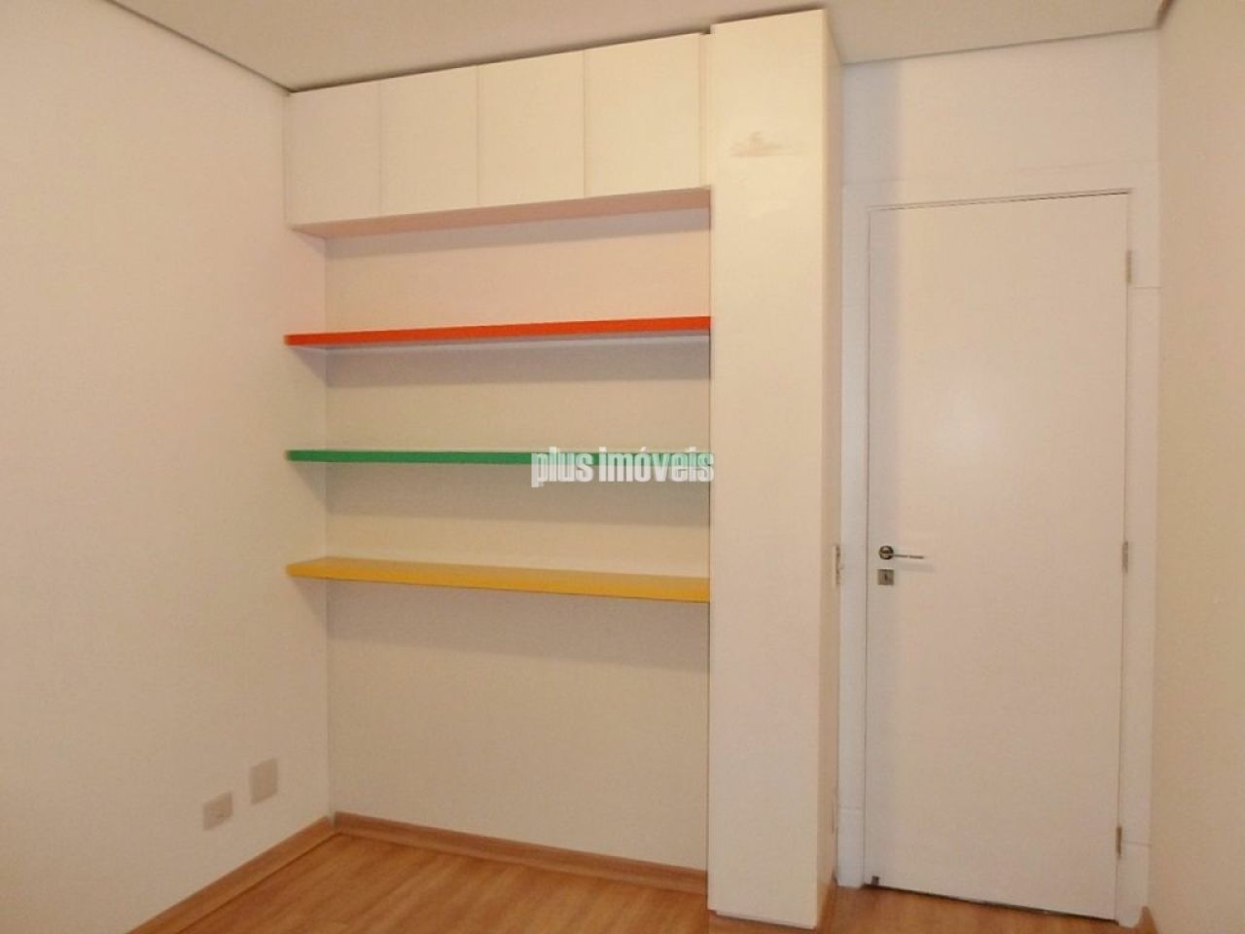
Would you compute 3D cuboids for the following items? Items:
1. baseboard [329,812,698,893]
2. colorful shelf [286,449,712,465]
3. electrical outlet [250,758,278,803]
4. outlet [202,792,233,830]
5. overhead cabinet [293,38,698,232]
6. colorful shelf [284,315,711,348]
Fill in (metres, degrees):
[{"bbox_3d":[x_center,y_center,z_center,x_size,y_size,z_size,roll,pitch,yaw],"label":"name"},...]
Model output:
[{"bbox_3d":[-0.370,1.274,2.976,1.385,0.072,0.016,1,2,19],"label":"baseboard"},{"bbox_3d":[-0.392,-0.030,2.826,1.427,0.035,0.215,1,2,19],"label":"colorful shelf"},{"bbox_3d":[-1.142,1.004,2.875,0.010,0.117,0.114,1,2,21],"label":"electrical outlet"},{"bbox_3d":[-1.210,1.034,2.701,0.010,0.074,0.113,1,2,21],"label":"outlet"},{"bbox_3d":[-0.402,-0.996,2.815,1.408,0.424,0.215,1,2,19],"label":"overhead cabinet"},{"bbox_3d":[-0.395,-0.410,2.829,1.425,0.034,0.215,1,2,19],"label":"colorful shelf"}]

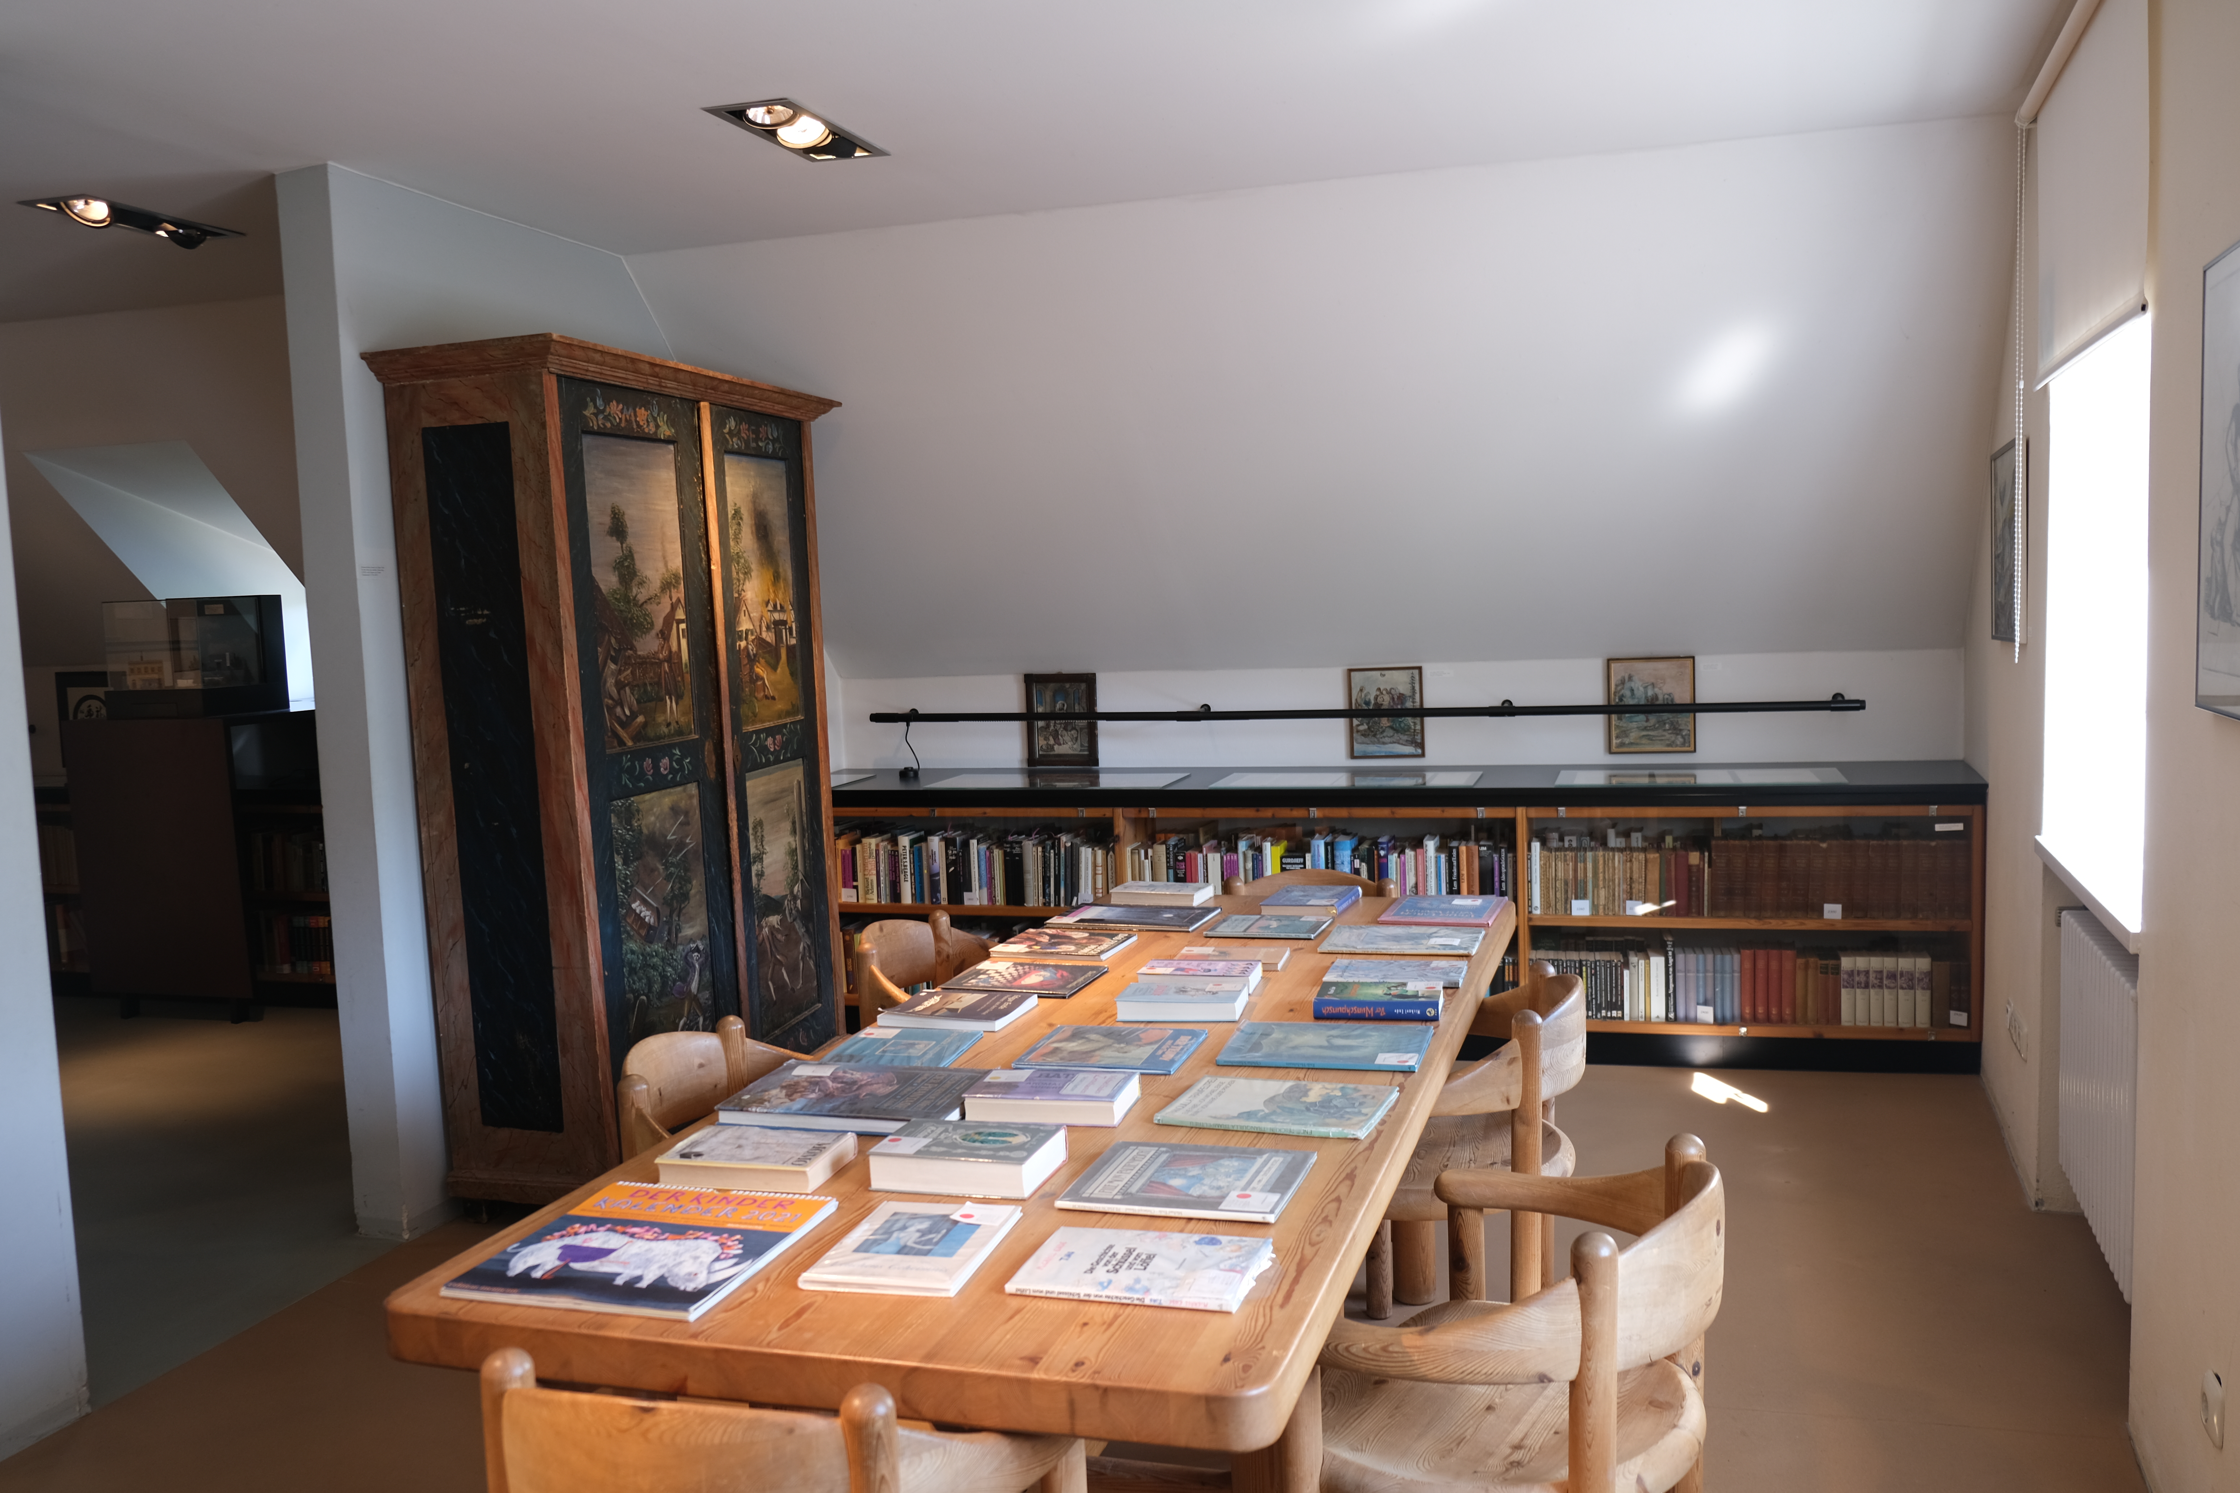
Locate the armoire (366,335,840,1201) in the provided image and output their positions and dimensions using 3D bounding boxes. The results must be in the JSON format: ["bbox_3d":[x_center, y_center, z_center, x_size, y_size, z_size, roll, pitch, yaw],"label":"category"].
[{"bbox_3d":[-1.282,0.064,4.674,0.507,2.115,1.475,-1,5,16],"label":"armoire"}]

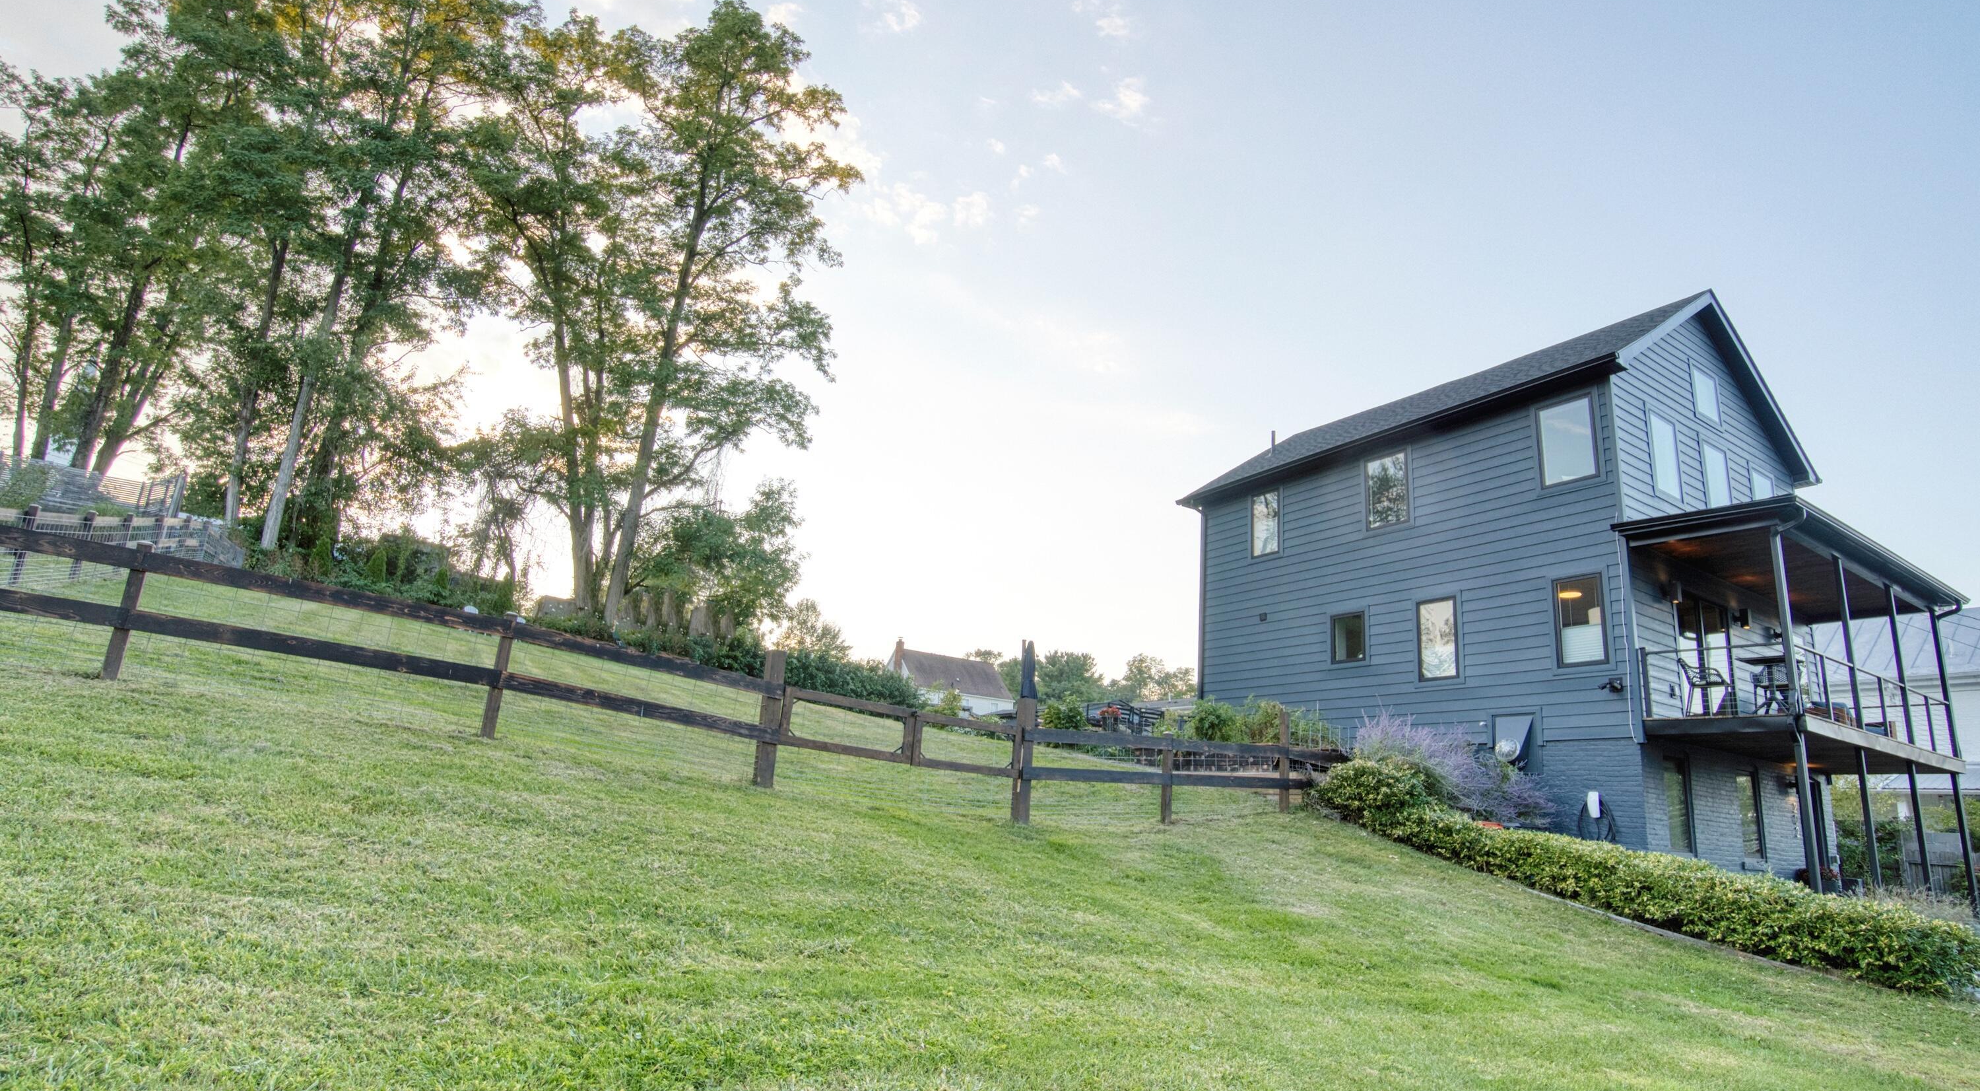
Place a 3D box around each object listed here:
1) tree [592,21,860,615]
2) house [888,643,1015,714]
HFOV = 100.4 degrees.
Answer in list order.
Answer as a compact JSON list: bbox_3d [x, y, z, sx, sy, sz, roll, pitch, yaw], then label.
[{"bbox_3d":[-9.048,-8.393,26.611,8.291,22.282,7.877,11,-15,-21],"label":"tree"},{"bbox_3d":[-4.261,13.944,84.389,10.900,7.000,8.000,13,-16,-30],"label":"house"}]

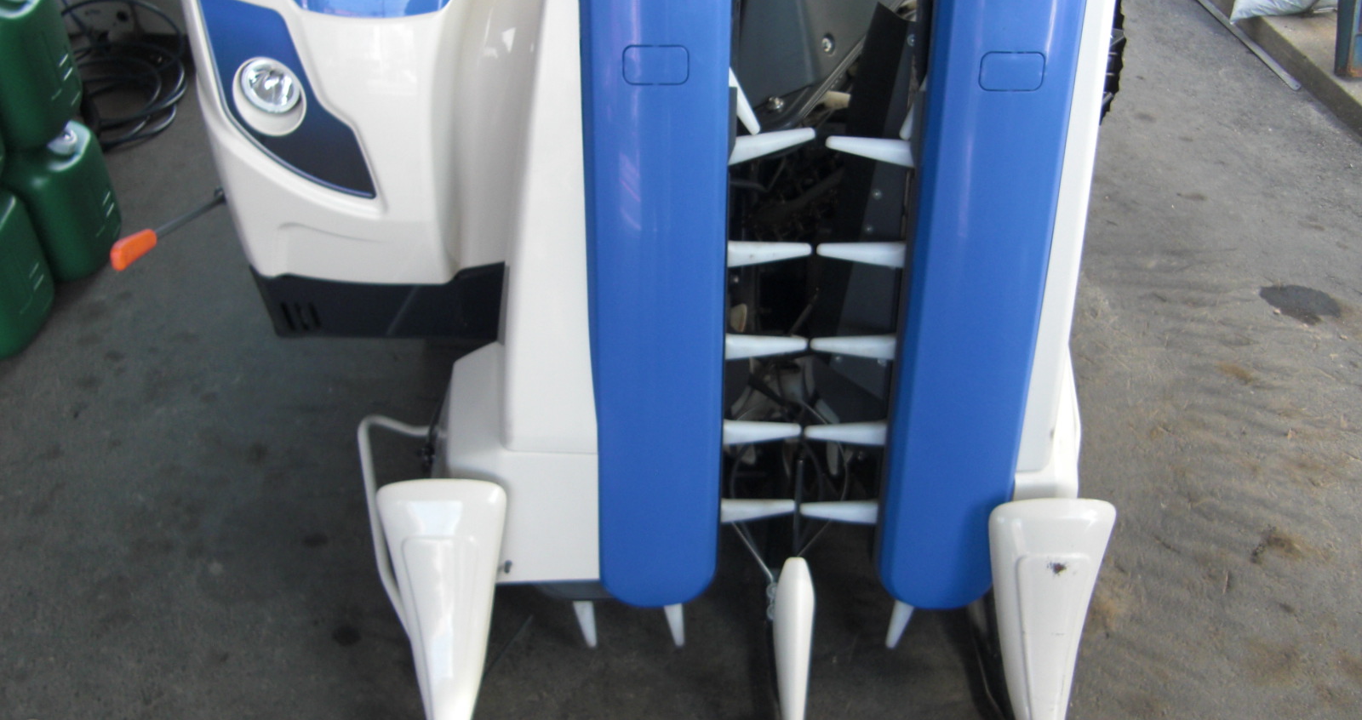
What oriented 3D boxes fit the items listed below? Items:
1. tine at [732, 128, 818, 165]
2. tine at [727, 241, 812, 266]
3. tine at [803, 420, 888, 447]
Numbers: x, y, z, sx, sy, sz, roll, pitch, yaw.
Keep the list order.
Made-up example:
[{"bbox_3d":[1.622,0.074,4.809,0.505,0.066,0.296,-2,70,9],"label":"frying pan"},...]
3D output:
[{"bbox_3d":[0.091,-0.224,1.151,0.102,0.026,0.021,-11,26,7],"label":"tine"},{"bbox_3d":[0.106,-0.131,1.354,0.111,0.031,0.022,-2,24,1],"label":"tine"},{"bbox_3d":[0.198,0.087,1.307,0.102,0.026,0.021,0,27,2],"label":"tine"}]

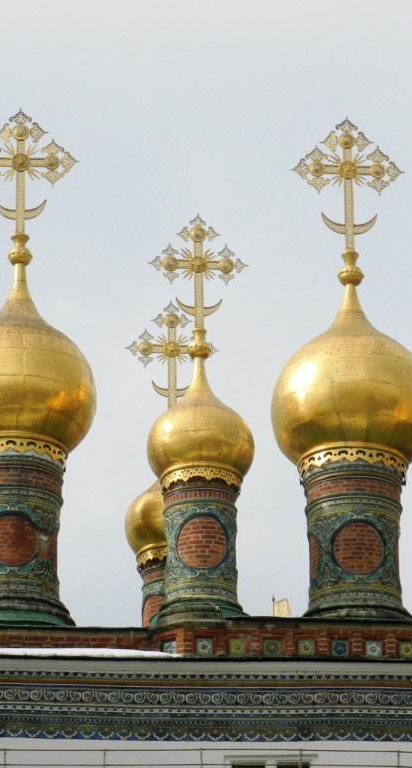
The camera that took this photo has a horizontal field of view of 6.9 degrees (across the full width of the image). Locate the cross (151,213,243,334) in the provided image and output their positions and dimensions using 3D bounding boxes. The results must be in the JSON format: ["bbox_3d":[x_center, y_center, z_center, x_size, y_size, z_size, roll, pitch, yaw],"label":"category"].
[{"bbox_3d":[-0.136,-2.231,67.500,1.992,2.549,0.200,2,-24,-6],"label":"cross"}]

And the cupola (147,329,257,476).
[{"bbox_3d":[-0.093,0.476,66.315,2.099,3.362,2.099,2,-24,-6],"label":"cupola"}]

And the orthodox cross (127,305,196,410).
[{"bbox_3d":[-0.701,-0.614,71.573,1.992,2.504,0.200,2,-24,-6],"label":"orthodox cross"}]

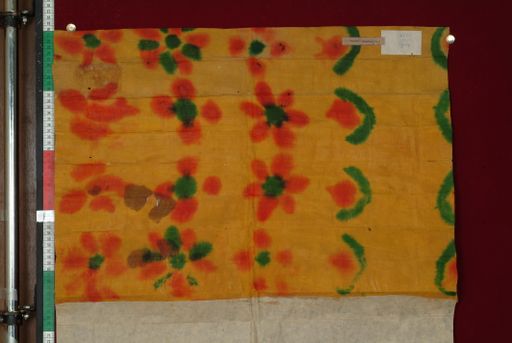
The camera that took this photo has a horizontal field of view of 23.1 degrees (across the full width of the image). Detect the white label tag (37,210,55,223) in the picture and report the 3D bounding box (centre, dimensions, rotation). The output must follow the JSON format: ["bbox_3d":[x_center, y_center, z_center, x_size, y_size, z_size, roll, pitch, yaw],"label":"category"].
[{"bbox_3d":[-0.351,0.074,2.088,0.029,0.019,0.002,0,0,0],"label":"white label tag"}]

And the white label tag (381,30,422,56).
[{"bbox_3d":[0.242,-0.215,2.089,0.068,0.041,0.002,0,0,0],"label":"white label tag"}]

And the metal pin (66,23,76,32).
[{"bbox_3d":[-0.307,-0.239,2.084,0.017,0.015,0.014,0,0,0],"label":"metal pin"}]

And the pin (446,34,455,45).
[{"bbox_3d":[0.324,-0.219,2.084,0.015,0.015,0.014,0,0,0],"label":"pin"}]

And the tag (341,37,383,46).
[{"bbox_3d":[0.179,-0.217,2.089,0.071,0.014,0.002,0,0,0],"label":"tag"}]

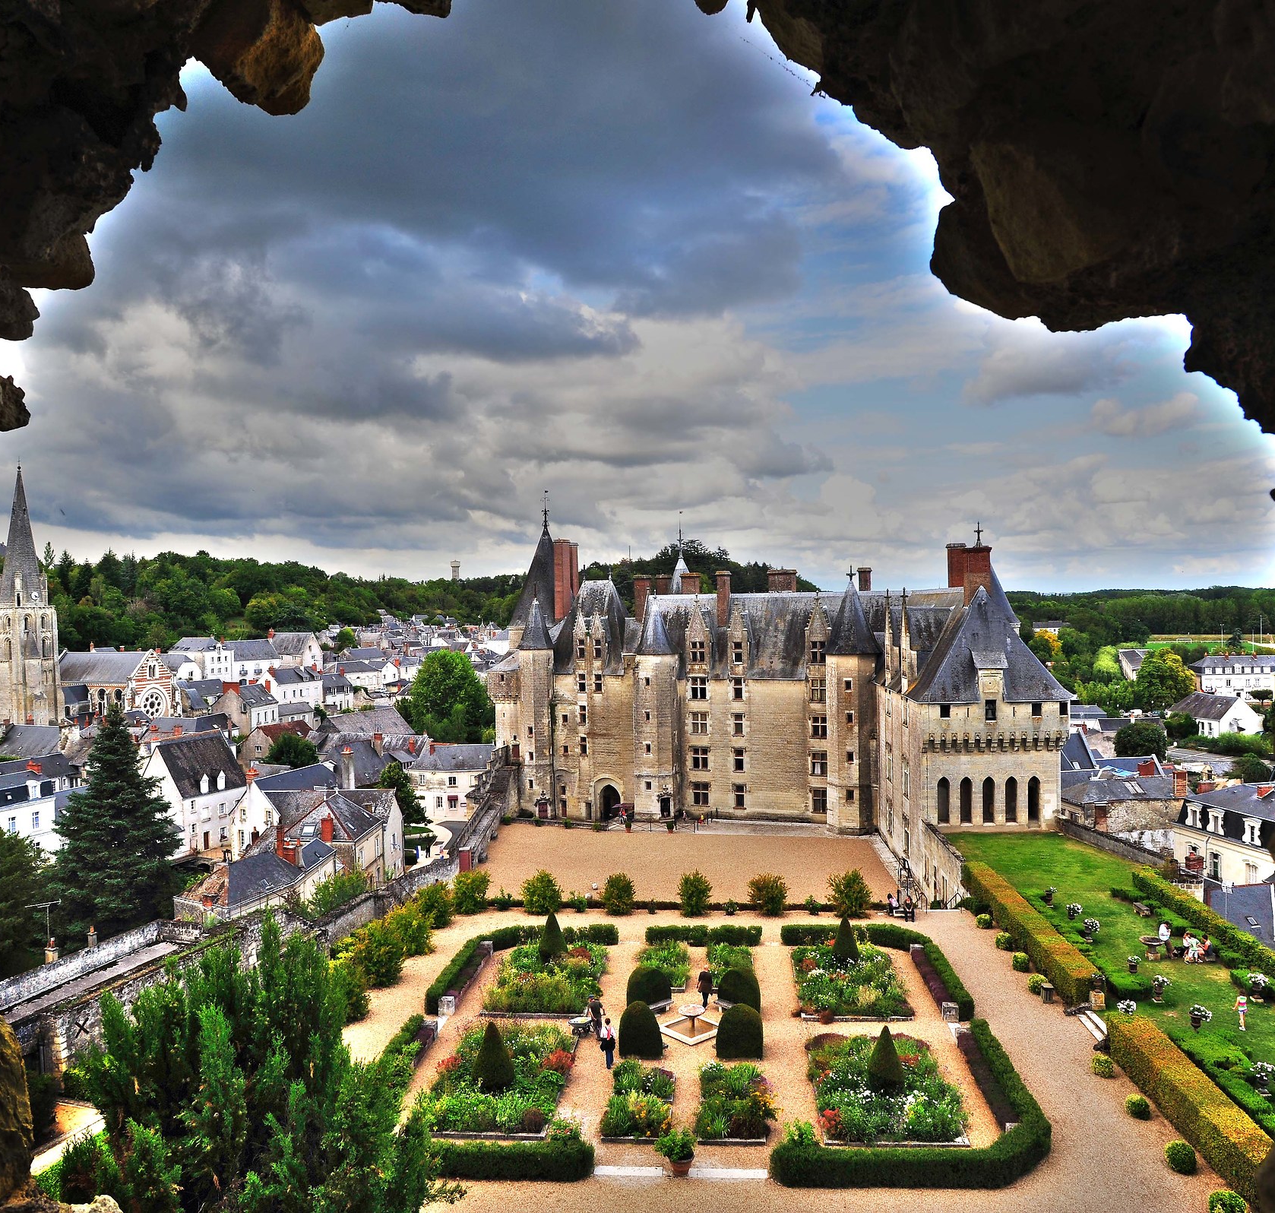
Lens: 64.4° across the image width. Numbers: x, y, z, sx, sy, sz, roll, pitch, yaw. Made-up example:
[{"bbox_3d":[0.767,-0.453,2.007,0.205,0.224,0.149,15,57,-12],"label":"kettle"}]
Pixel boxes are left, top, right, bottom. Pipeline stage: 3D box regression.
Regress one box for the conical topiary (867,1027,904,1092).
[{"bbox_3d":[8.242,14.813,33.812,1.220,1.900,1.220,0,1,0],"label":"conical topiary"}]

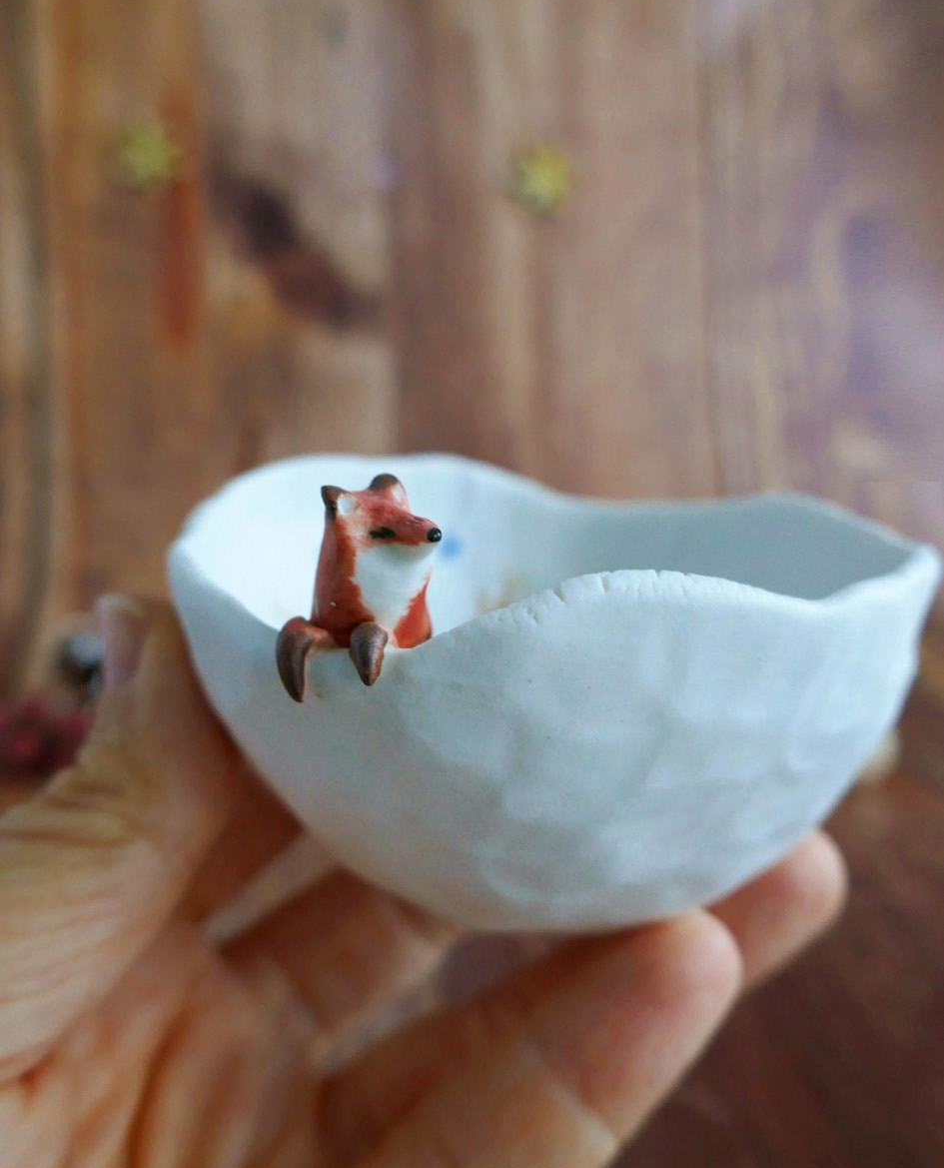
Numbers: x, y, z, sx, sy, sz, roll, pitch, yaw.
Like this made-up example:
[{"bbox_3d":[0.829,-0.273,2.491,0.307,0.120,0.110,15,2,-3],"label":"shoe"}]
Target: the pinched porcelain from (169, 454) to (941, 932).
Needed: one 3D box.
[{"bbox_3d":[0.010,0.012,0.124,0.087,0.055,0.087,0,12,0],"label":"pinched porcelain"}]

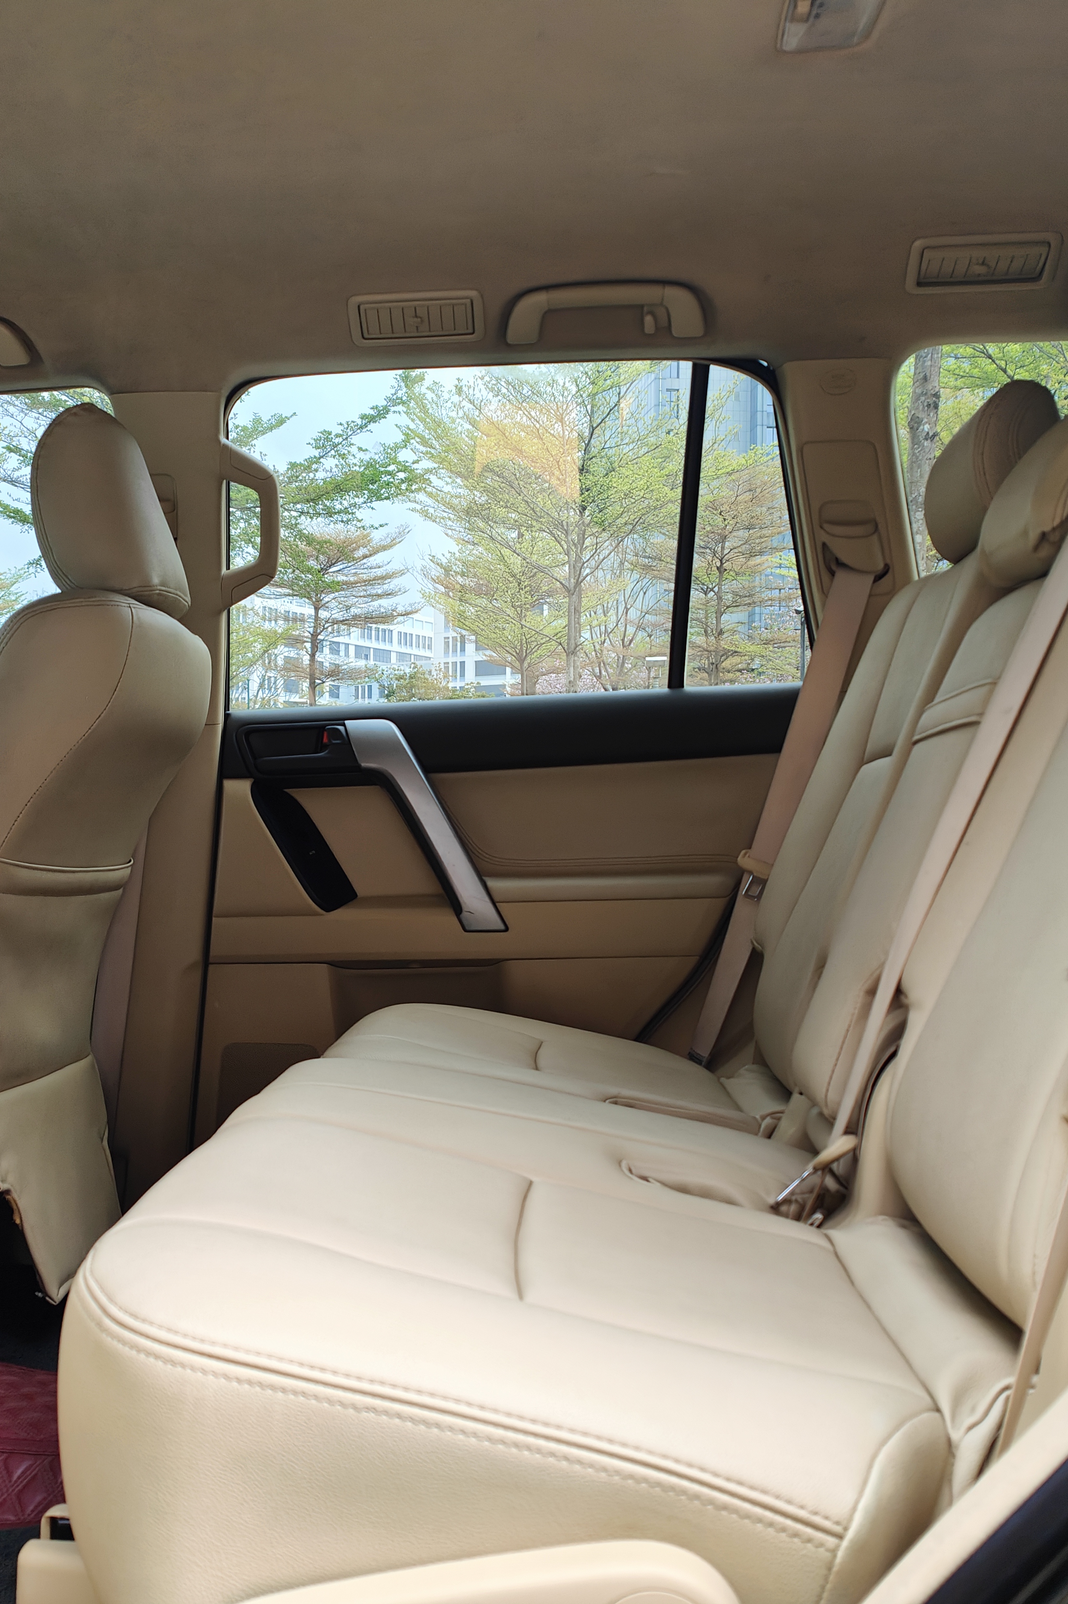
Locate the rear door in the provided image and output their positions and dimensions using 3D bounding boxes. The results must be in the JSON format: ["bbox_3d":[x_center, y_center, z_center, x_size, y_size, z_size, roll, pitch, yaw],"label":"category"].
[{"bbox_3d":[-0.033,-0.021,2.007,0.920,1.170,0.200,0,1,4],"label":"rear door"}]

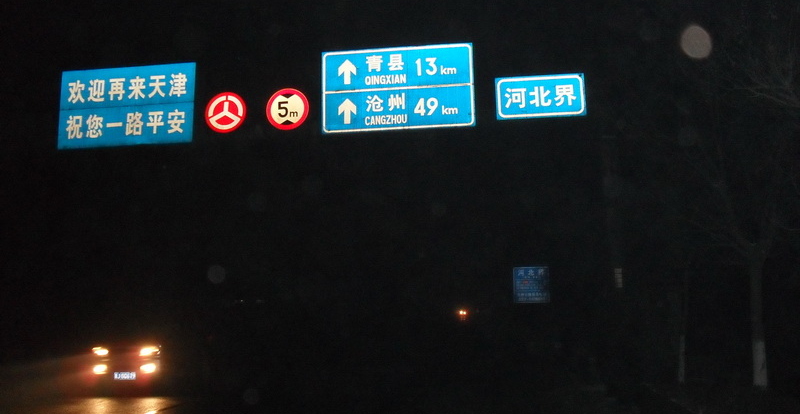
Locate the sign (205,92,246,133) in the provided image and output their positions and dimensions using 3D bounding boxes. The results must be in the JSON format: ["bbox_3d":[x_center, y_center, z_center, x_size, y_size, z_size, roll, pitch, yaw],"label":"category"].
[{"bbox_3d":[-4.086,-2.217,18.958,1.000,1.000,0.050,-2,-8,7],"label":"sign"}]

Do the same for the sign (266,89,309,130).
[{"bbox_3d":[-2.613,-2.276,18.783,1.000,1.000,0.050,-2,-8,7],"label":"sign"}]

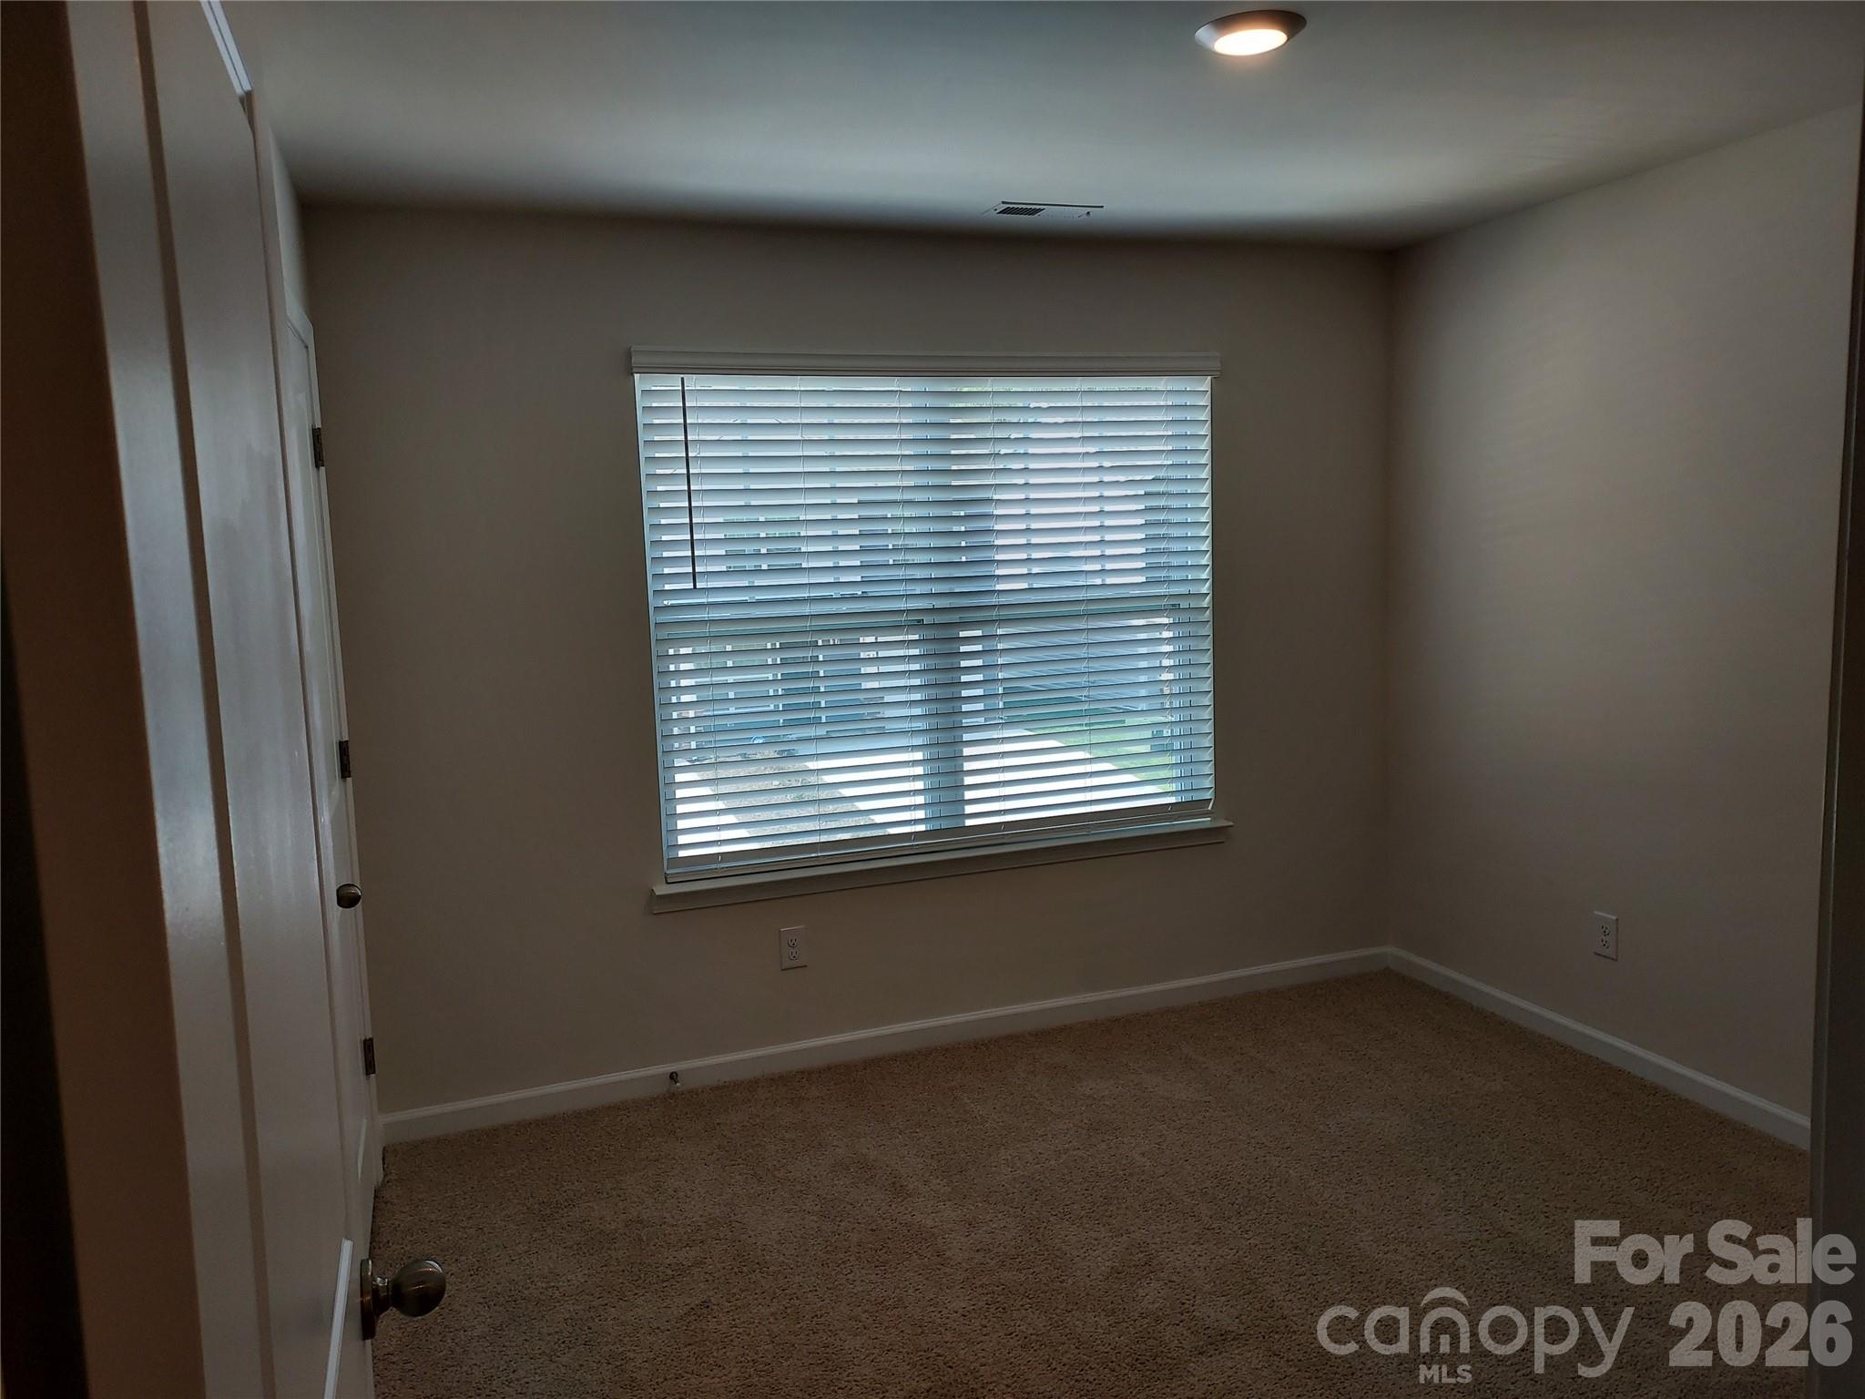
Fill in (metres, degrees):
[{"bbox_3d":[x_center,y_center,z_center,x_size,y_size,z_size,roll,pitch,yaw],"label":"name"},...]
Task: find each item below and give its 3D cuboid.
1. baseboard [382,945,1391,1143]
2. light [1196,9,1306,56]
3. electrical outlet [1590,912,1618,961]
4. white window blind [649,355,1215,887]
[{"bbox_3d":[0.071,1.021,3.966,3.246,0.073,0.015,-5,7,-19],"label":"baseboard"},{"bbox_3d":[0.573,-1.190,2.327,0.195,0.024,0.195,-2,7,0],"label":"light"},{"bbox_3d":[1.884,0.663,3.618,0.008,0.122,0.079,-5,7,-19],"label":"electrical outlet"},{"bbox_3d":[0.062,-0.237,3.855,1.845,1.545,0.100,-5,7,-19],"label":"white window blind"}]

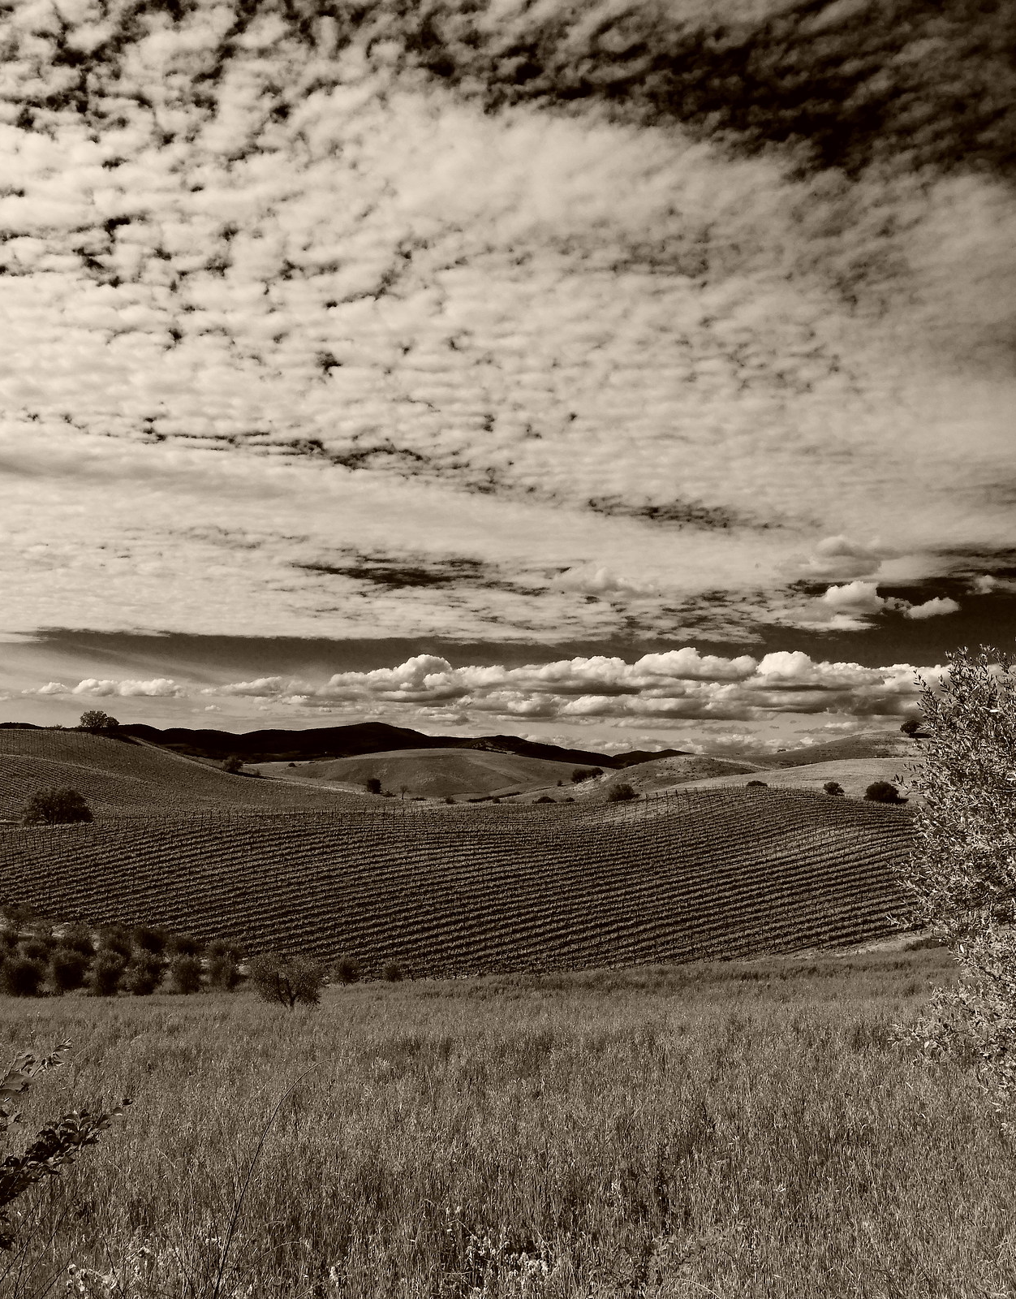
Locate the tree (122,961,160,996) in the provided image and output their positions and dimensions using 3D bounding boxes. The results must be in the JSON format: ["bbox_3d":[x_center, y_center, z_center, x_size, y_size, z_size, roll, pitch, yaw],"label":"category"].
[{"bbox_3d":[-22.850,20.250,74.000,2.460,2.650,2.390,0,-4,0],"label":"tree"}]

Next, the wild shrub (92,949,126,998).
[{"bbox_3d":[-25.170,20.430,75.000,2.300,2.880,2.230,0,-4,0],"label":"wild shrub"}]

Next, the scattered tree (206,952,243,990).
[{"bbox_3d":[-18.600,21.250,78.000,2.390,2.790,2.320,0,-4,0],"label":"scattered tree"}]

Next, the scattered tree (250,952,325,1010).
[{"bbox_3d":[-11.120,16.730,60.000,3.760,2.920,3.650,0,-4,0],"label":"scattered tree"}]

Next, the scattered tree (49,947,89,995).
[{"bbox_3d":[-27.570,20.240,75.000,2.490,2.880,2.420,0,-4,0],"label":"scattered tree"}]

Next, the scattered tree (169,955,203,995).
[{"bbox_3d":[-20.600,20.800,76.000,2.230,2.530,2.170,0,-4,0],"label":"scattered tree"}]

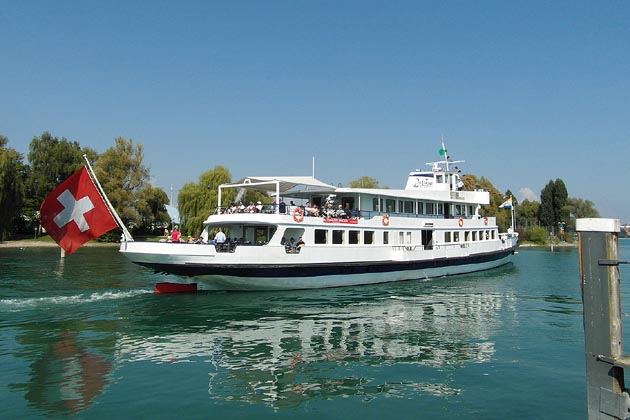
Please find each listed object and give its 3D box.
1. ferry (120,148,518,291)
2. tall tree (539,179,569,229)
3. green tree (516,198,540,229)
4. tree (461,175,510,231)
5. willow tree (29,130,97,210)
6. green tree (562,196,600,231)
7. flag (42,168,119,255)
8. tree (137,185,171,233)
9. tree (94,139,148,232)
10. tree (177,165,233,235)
[{"bbox_3d":[6.856,-0.518,34.368,42.830,11.200,8.200,3,-5,-40],"label":"ferry"},{"bbox_3d":[69.424,-0.290,122.000,8.000,17.720,6.800,0,-3,0],"label":"tall tree"},{"bbox_3d":[61.143,2.714,120.000,6.790,12.000,6.790,0,-3,0],"label":"green tree"},{"bbox_3d":[45.333,-0.667,112.000,14.950,17.600,14.950,0,-3,0],"label":"tree"},{"bbox_3d":[-66.131,-6.417,110.000,17.910,28.810,16.120,0,-3,0],"label":"willow tree"},{"bbox_3d":[80.887,2.570,127.000,11.490,12.700,11.490,0,-3,0],"label":"green tree"},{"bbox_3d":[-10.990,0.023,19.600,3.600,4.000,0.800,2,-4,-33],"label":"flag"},{"bbox_3d":[-41.786,0.643,108.000,8.790,14.400,8.790,0,-3,0],"label":"tree"},{"bbox_3d":[-49.757,-5.529,108.000,13.680,26.740,13.680,0,-3,0],"label":"tree"},{"bbox_3d":[-26.867,-1.609,104.000,13.170,18.320,13.170,0,-3,0],"label":"tree"}]

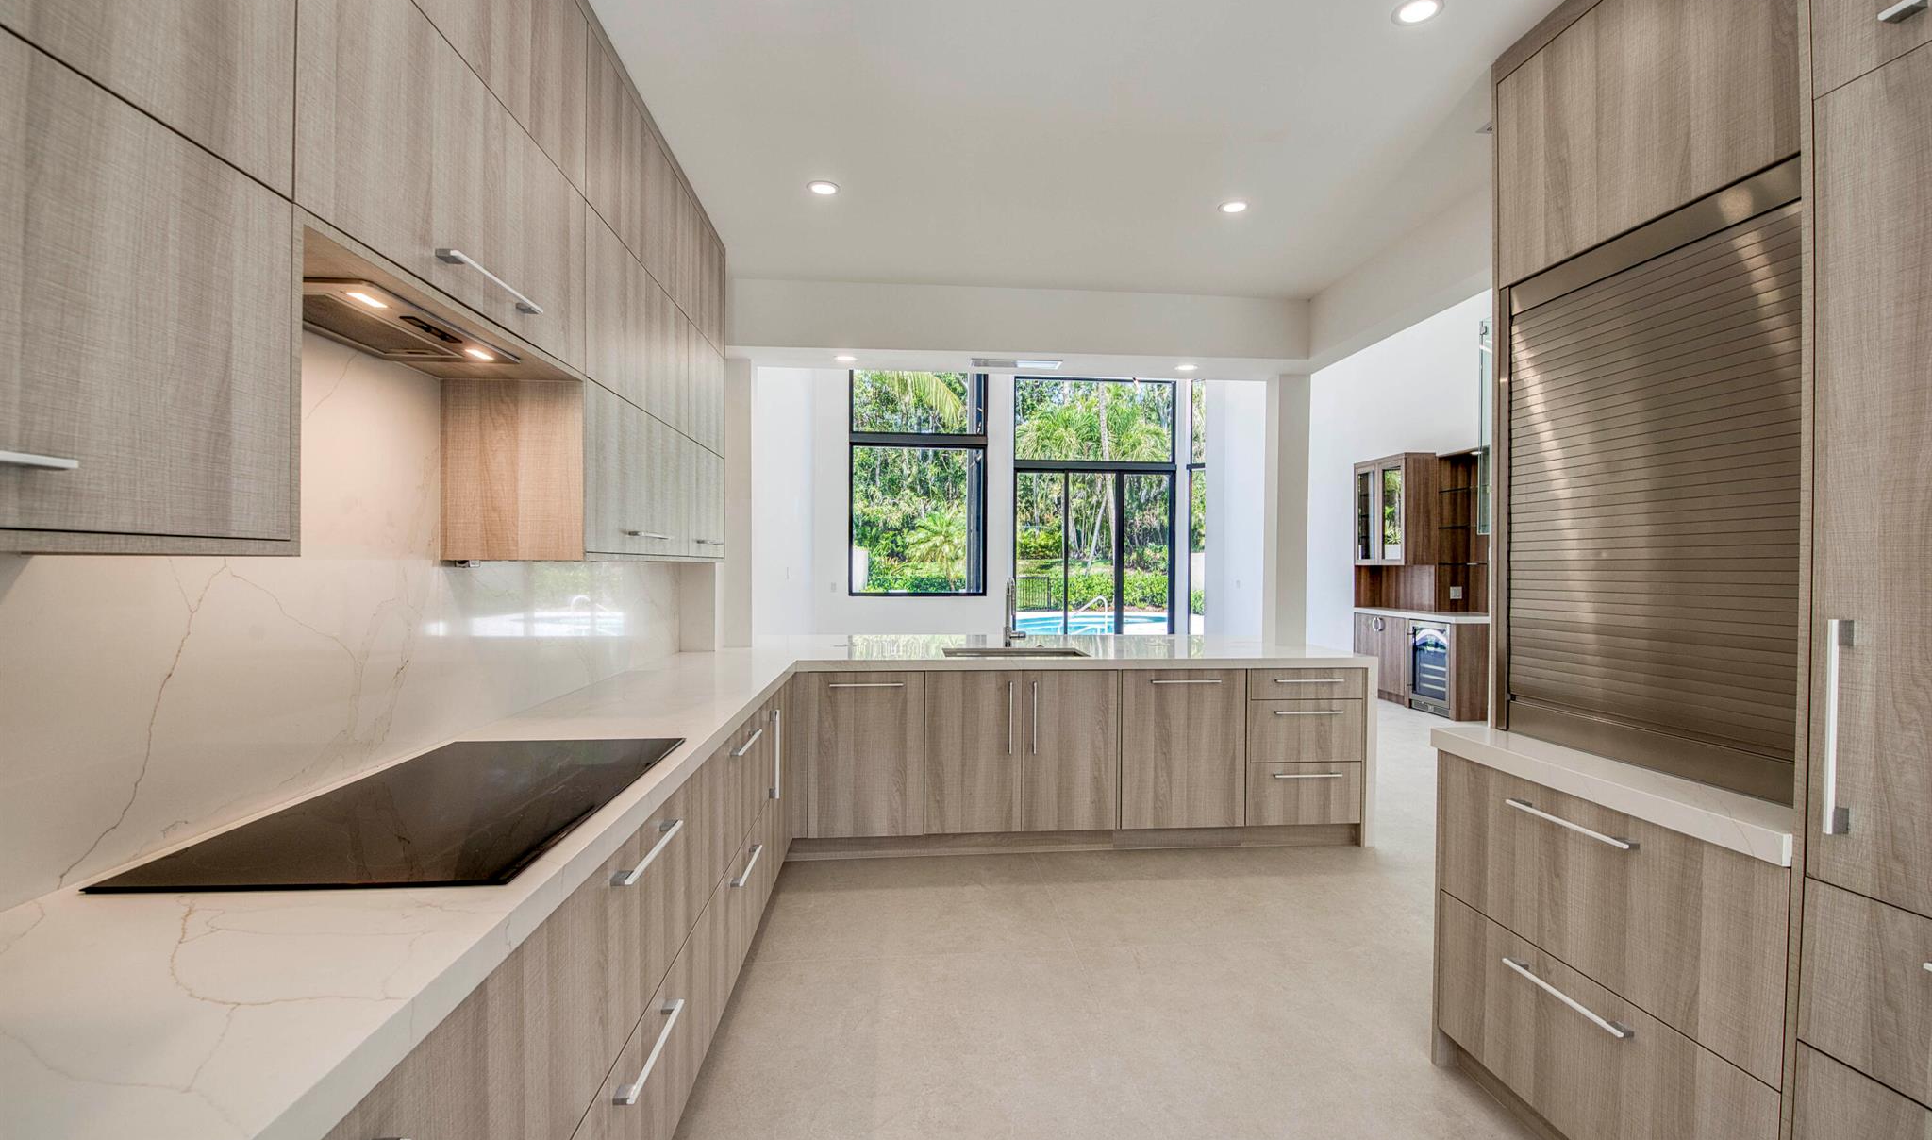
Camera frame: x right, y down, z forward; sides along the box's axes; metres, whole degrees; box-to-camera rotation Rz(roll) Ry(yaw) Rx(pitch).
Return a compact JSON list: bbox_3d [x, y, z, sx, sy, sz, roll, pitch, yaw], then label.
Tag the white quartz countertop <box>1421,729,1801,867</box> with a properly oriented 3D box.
[{"bbox_3d":[1.632,0.470,1.815,0.600,0.049,0.889,0,0,-4],"label":"white quartz countertop"}]

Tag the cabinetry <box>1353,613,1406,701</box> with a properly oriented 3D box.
[{"bbox_3d":[4.633,0.914,8.501,0.580,0.860,0.897,0,0,-4],"label":"cabinetry"}]

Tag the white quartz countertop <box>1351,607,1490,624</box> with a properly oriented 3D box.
[{"bbox_3d":[4.663,0.458,8.121,0.600,0.050,1.656,0,0,-4],"label":"white quartz countertop"}]

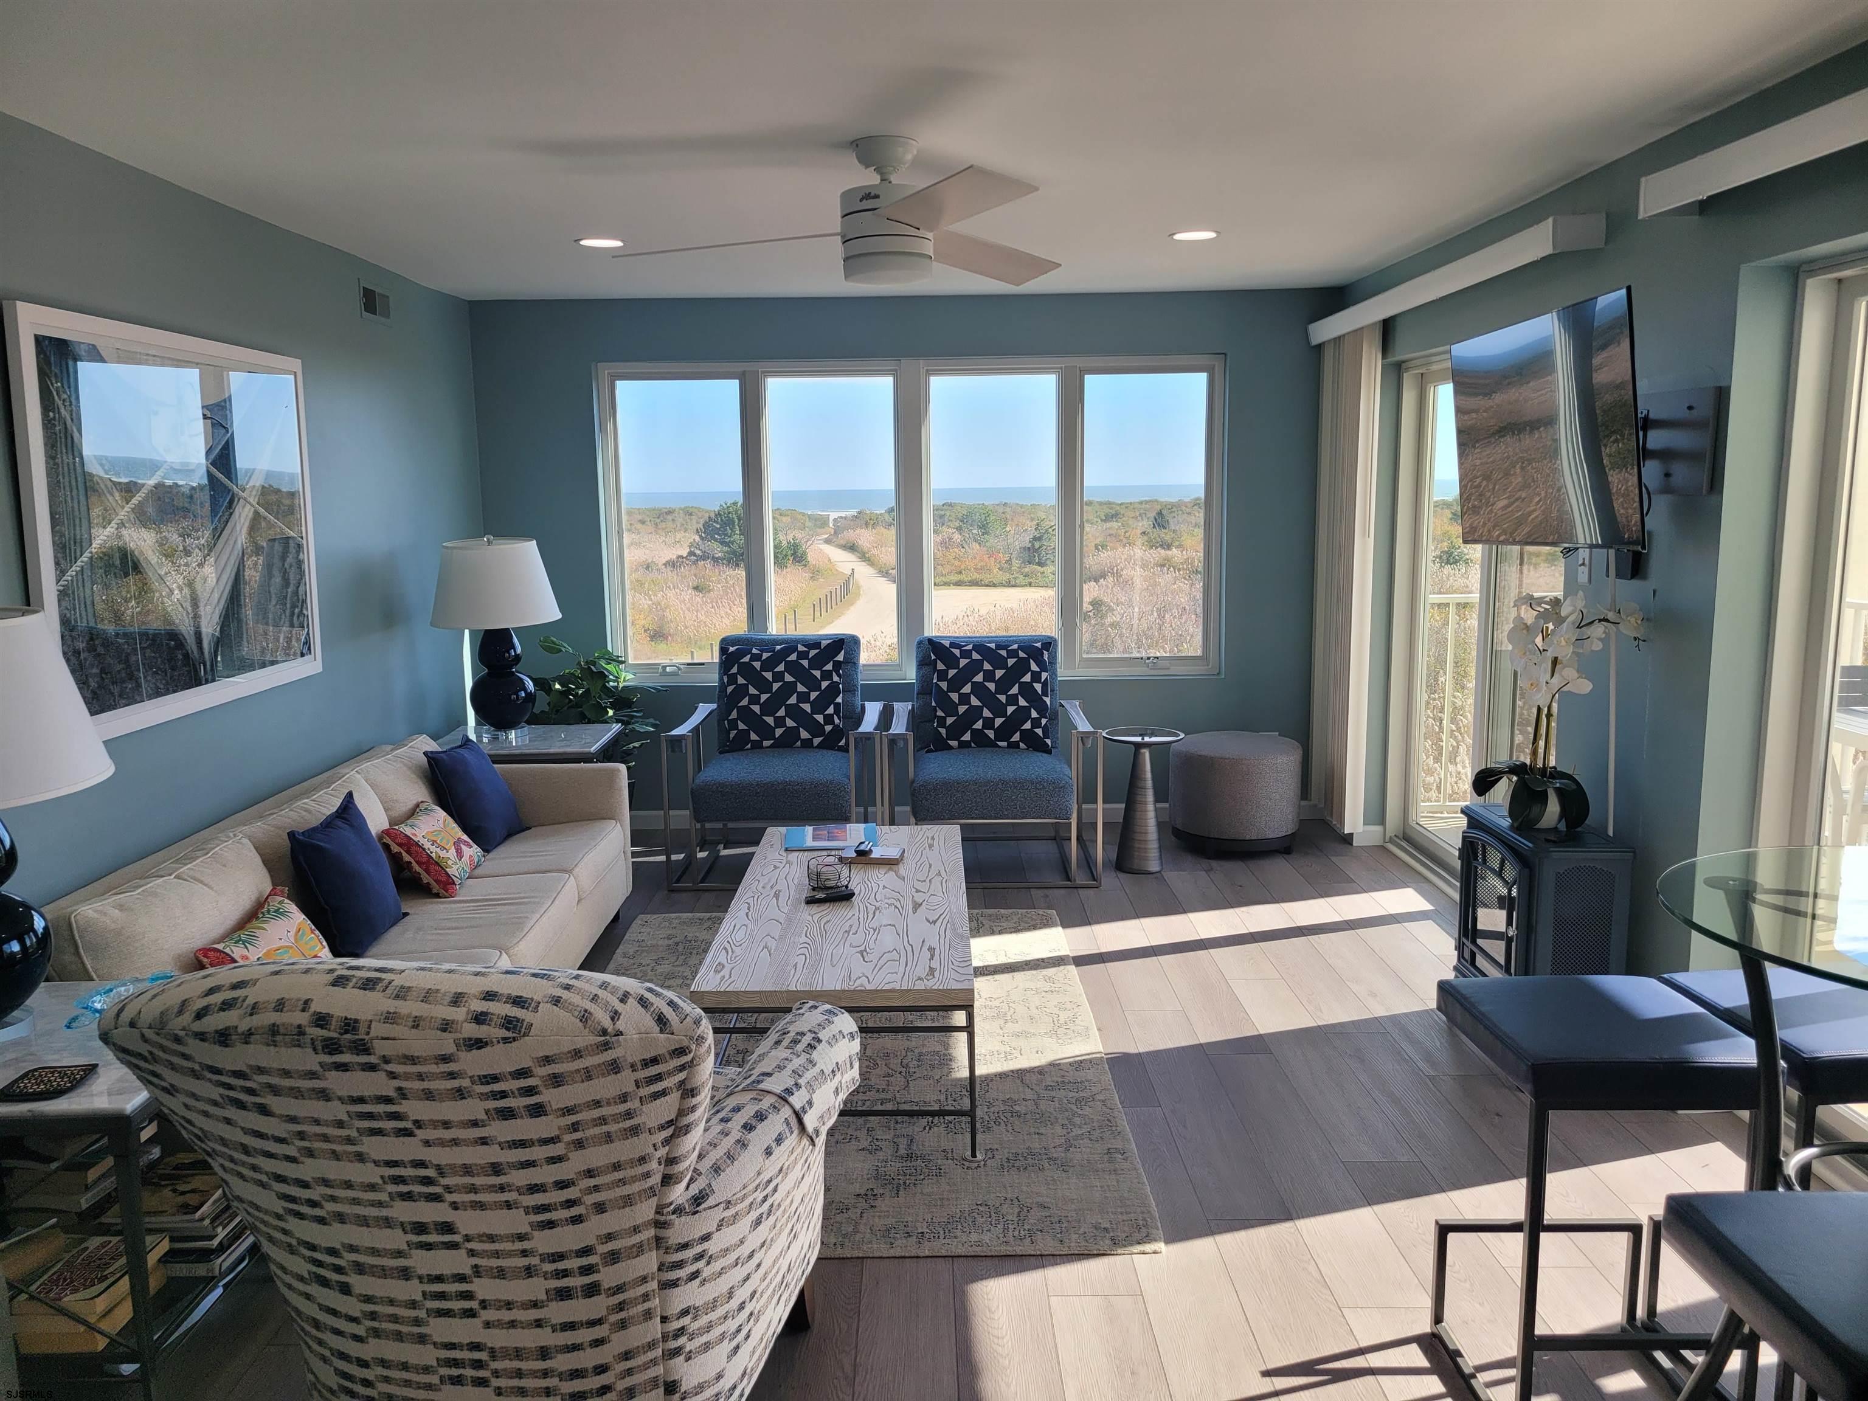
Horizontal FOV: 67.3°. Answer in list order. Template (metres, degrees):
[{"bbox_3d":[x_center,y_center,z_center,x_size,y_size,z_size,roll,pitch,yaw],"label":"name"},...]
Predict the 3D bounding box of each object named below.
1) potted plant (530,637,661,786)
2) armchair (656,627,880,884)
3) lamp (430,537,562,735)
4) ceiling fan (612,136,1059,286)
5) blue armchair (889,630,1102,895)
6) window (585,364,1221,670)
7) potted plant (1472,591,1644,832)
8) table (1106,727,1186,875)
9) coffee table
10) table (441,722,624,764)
[{"bbox_3d":[-1.434,0.191,5.990,0.553,0.933,0.553,-1,9,0],"label":"potted plant"},{"bbox_3d":[-0.623,0.221,5.750,0.829,0.923,0.809,-1,9,0],"label":"armchair"},{"bbox_3d":[-1.776,-0.259,5.699,0.508,0.824,0.508,-1,9,0],"label":"lamp"},{"bbox_3d":[-0.145,-1.197,3.442,1.313,0.336,1.283,-1,9,0],"label":"ceiling fan"},{"bbox_3d":[0.233,0.231,5.983,0.867,0.933,0.849,-1,9,0],"label":"blue armchair"},{"bbox_3d":[-0.079,-0.804,6.292,2.739,1.411,0.109,-1,9,0],"label":"window"},{"bbox_3d":[1.658,0.032,3.844,0.345,0.659,0.424,-1,9,0],"label":"potted plant"},{"bbox_3d":[0.873,0.423,5.877,0.344,0.573,0.344,-1,9,0],"label":"table"},{"bbox_3d":[-0.238,0.770,4.119,0.668,0.423,1.617,-1,9,0],"label":"coffee table"},{"bbox_3d":[-1.665,0.456,5.733,0.711,0.602,0.654,-1,9,0],"label":"table"}]

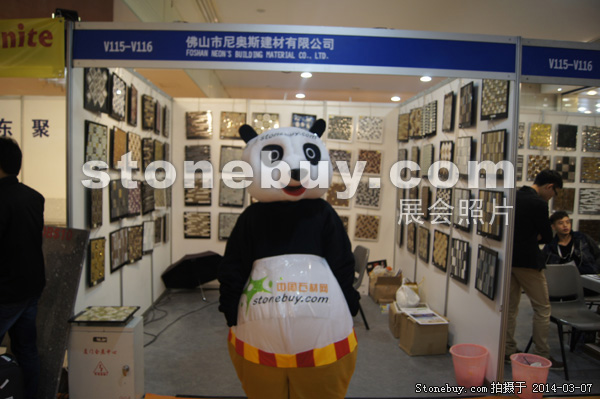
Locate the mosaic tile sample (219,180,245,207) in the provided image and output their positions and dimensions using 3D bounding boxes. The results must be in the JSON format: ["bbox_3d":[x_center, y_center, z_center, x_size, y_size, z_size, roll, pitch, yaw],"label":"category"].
[{"bbox_3d":[-0.891,-0.078,5.879,0.338,0.362,0.028,1,3,-4],"label":"mosaic tile sample"}]

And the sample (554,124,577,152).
[{"bbox_3d":[3.629,-0.832,6.105,0.305,0.345,0.030,1,3,-3],"label":"sample"}]

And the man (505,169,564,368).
[{"bbox_3d":[1.956,0.557,3.730,0.550,1.650,0.470,1,3,-11],"label":"man"}]

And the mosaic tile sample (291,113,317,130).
[{"bbox_3d":[0.059,-0.950,6.018,0.330,0.358,0.025,1,3,-3],"label":"mosaic tile sample"}]

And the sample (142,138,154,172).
[{"bbox_3d":[-1.582,-0.467,4.696,0.030,0.345,0.335,1,3,-3],"label":"sample"}]

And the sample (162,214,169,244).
[{"bbox_3d":[-1.637,0.358,5.498,0.025,0.355,0.335,1,3,-7],"label":"sample"}]

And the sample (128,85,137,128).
[{"bbox_3d":[-1.519,-0.854,4.086,0.035,0.350,0.325,1,3,-11],"label":"sample"}]

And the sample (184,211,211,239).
[{"bbox_3d":[-1.367,0.347,6.014,0.343,0.360,0.025,1,3,-3],"label":"sample"}]

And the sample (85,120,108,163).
[{"bbox_3d":[-1.480,-0.384,3.288,0.026,0.342,0.340,1,4,-3],"label":"sample"}]

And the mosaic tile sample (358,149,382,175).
[{"bbox_3d":[0.923,-0.489,5.965,0.325,0.355,0.028,1,3,-4],"label":"mosaic tile sample"}]

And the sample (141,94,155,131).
[{"bbox_3d":[-1.588,-0.903,4.721,0.025,0.357,0.338,1,3,1],"label":"sample"}]

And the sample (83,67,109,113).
[{"bbox_3d":[-1.497,-0.823,3.326,0.025,0.357,0.338,2,3,7],"label":"sample"}]

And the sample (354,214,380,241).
[{"bbox_3d":[0.913,0.389,6.114,0.335,0.355,0.022,1,3,-4],"label":"sample"}]

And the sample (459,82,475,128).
[{"bbox_3d":[1.414,-0.790,3.781,0.025,0.355,0.335,1,3,2],"label":"sample"}]

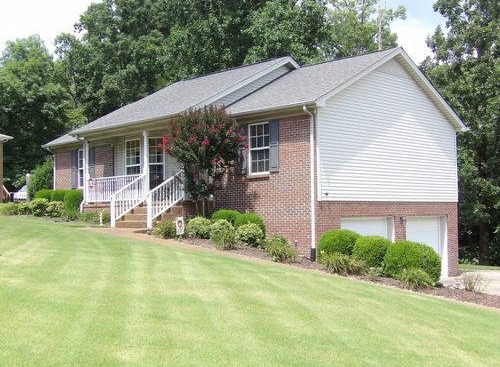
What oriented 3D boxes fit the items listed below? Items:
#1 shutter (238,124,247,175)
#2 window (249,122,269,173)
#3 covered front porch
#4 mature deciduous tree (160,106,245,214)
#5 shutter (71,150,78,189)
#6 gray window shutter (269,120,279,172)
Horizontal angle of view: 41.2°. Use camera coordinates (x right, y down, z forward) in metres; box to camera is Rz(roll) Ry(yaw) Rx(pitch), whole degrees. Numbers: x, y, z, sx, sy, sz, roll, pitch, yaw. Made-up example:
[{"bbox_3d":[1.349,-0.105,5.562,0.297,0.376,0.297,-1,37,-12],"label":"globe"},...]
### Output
[{"bbox_3d":[-0.226,-1.014,20.340,0.045,1.520,0.375,2,-4,-44],"label":"shutter"},{"bbox_3d":[0.279,-1.030,19.896,0.120,1.540,0.950,2,-4,-44],"label":"window"},{"bbox_3d":[-4.050,-0.188,22.499,2.650,3.350,5.950,2,-4,-44],"label":"covered front porch"},{"bbox_3d":[-1.406,-0.454,19.622,2.500,3.650,2.500,-1,-3,0],"label":"mature deciduous tree"},{"bbox_3d":[-7.238,-0.587,27.484,0.045,1.530,0.390,2,-4,-44],"label":"shutter"},{"bbox_3d":[0.723,-1.070,19.374,0.045,1.510,0.375,2,-4,-44],"label":"gray window shutter"}]

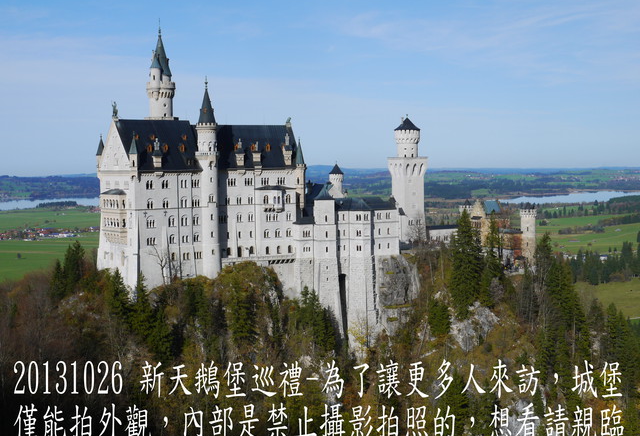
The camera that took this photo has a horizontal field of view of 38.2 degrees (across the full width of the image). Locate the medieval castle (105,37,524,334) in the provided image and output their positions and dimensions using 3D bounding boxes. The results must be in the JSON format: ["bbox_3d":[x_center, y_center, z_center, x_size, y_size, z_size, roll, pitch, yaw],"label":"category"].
[{"bbox_3d":[4.000,-12.121,294.000,144.000,90.000,52.000,-2,4,-27],"label":"medieval castle"}]

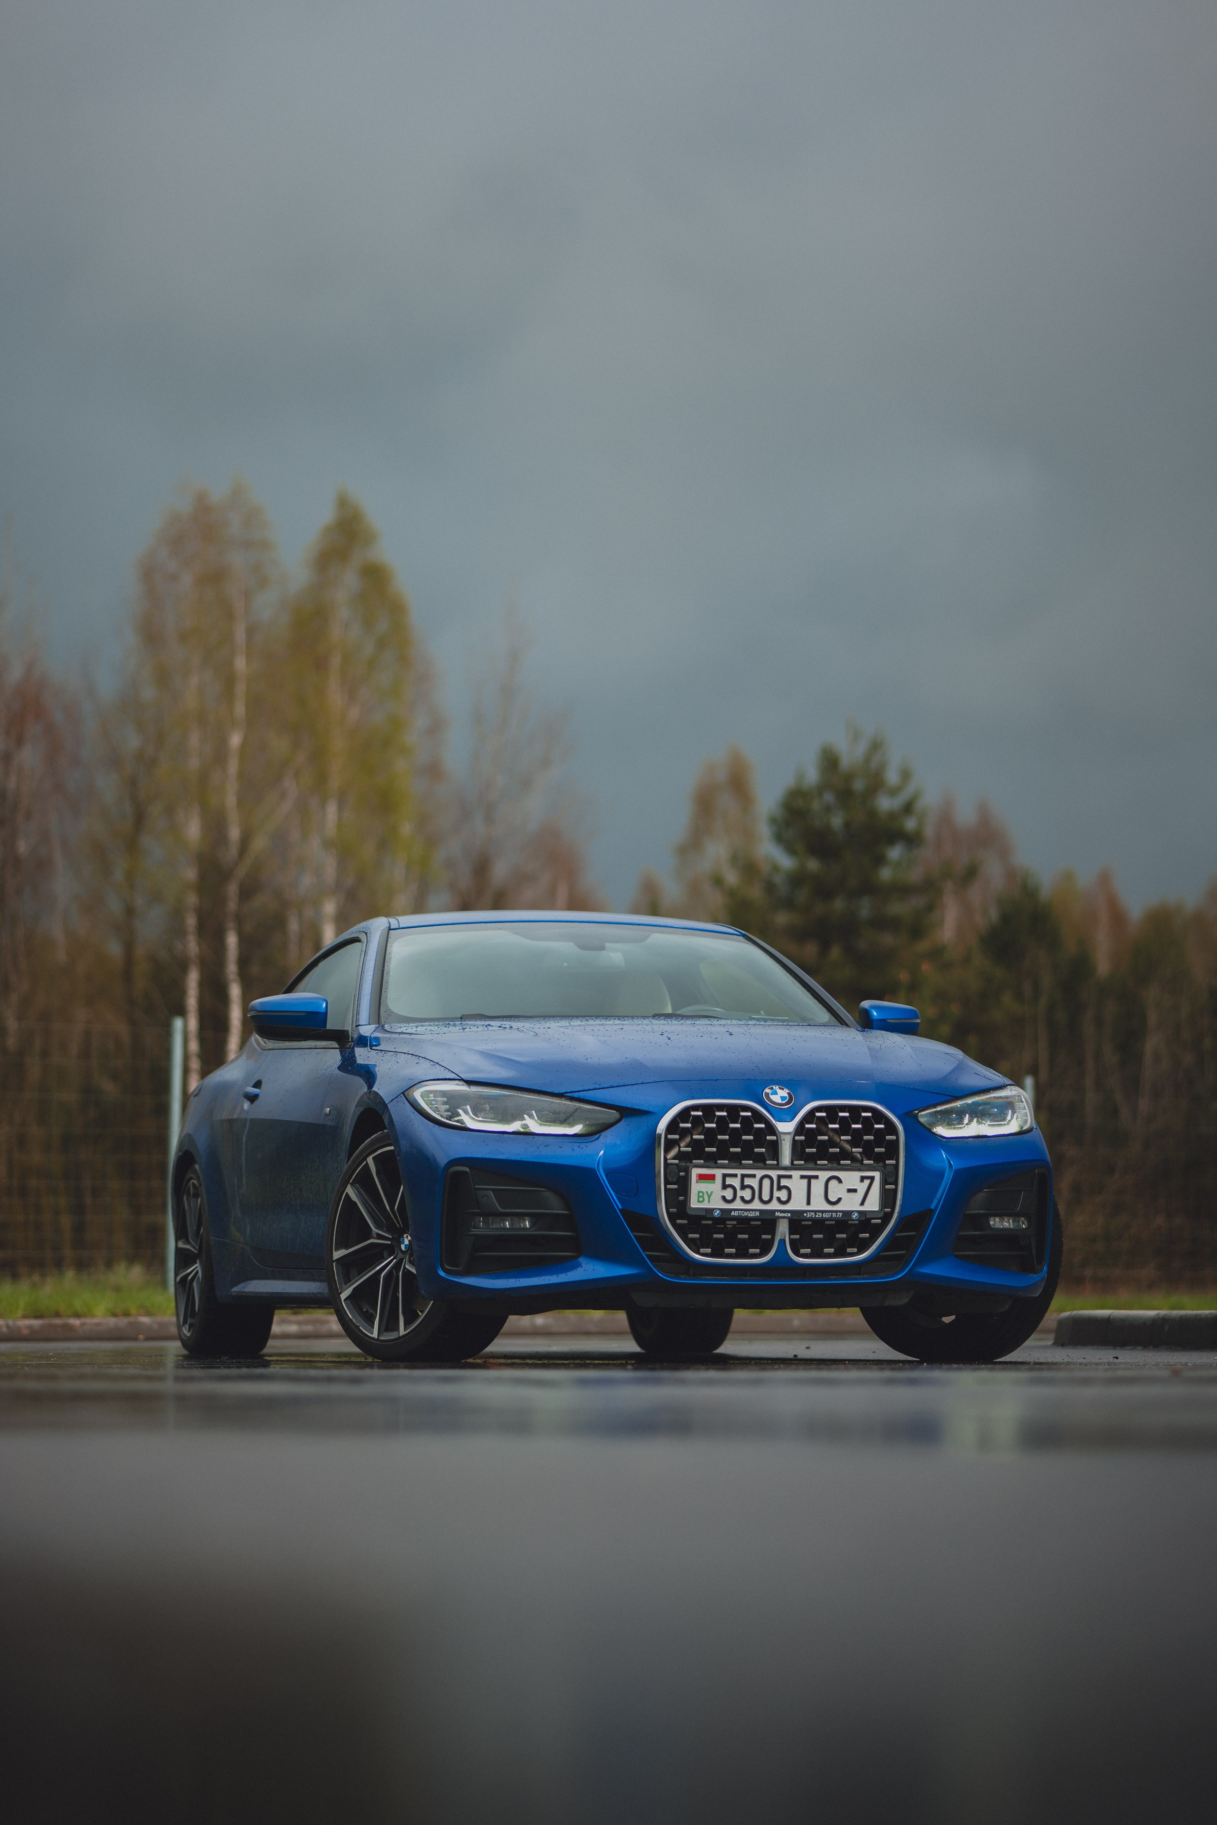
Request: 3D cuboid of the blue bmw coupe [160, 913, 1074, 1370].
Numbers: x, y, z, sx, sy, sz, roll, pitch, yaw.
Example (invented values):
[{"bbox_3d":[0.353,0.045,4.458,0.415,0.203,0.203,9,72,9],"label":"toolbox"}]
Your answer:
[{"bbox_3d":[-0.183,0.698,13.520,1.960,1.390,4.760,1,-6,-16],"label":"blue bmw coupe"}]

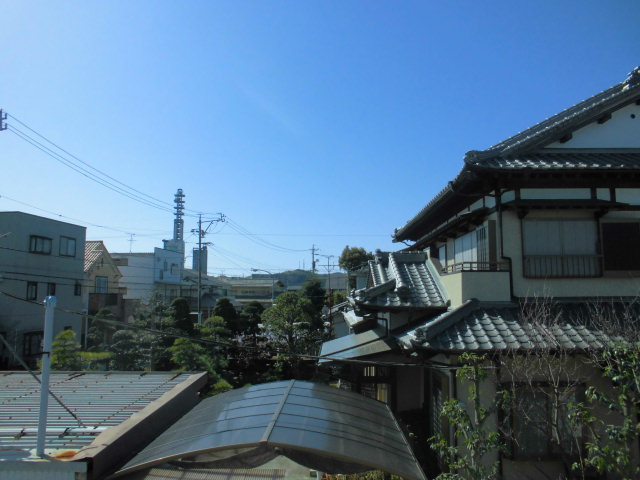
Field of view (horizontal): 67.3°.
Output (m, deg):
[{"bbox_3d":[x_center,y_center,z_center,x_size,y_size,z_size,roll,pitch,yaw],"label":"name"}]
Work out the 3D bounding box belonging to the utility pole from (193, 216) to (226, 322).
[{"bbox_3d":[-10.750,3.494,46.396,3.000,11.600,0.900,-1,-6,8],"label":"utility pole"}]

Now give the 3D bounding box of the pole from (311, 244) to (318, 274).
[{"bbox_3d":[-0.900,6.938,77.707,1.400,11.600,0.800,-2,-6,15],"label":"pole"}]

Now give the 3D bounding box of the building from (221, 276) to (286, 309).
[{"bbox_3d":[-13.600,11.411,97.336,11.000,7.000,7.500,-1,-6,6],"label":"building"}]

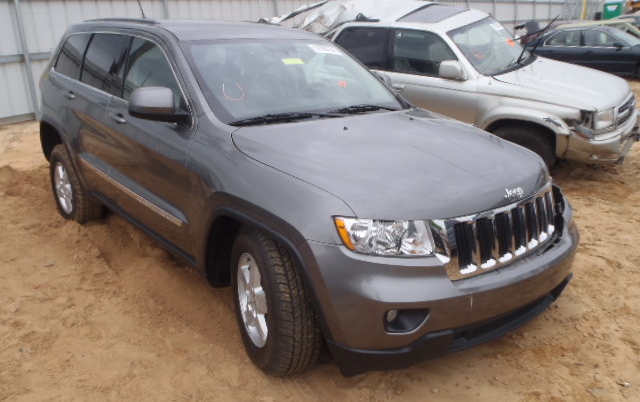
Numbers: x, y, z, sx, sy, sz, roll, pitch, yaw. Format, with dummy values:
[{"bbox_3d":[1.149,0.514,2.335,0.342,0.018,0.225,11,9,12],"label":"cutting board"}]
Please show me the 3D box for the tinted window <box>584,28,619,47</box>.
[{"bbox_3d":[6.517,-3.735,11.900,0.850,0.380,0.090,11,4,39],"label":"tinted window"}]

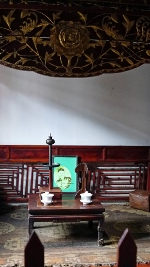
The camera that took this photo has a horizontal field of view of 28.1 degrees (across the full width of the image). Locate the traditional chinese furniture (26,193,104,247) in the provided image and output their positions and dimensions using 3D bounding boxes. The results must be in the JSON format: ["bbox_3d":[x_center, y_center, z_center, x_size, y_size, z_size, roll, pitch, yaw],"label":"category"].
[{"bbox_3d":[-0.097,0.729,2.600,0.600,0.300,0.520,1,2,-7],"label":"traditional chinese furniture"}]

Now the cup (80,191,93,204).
[{"bbox_3d":[0.097,0.532,2.487,0.104,0.107,0.104,1,2,0],"label":"cup"}]

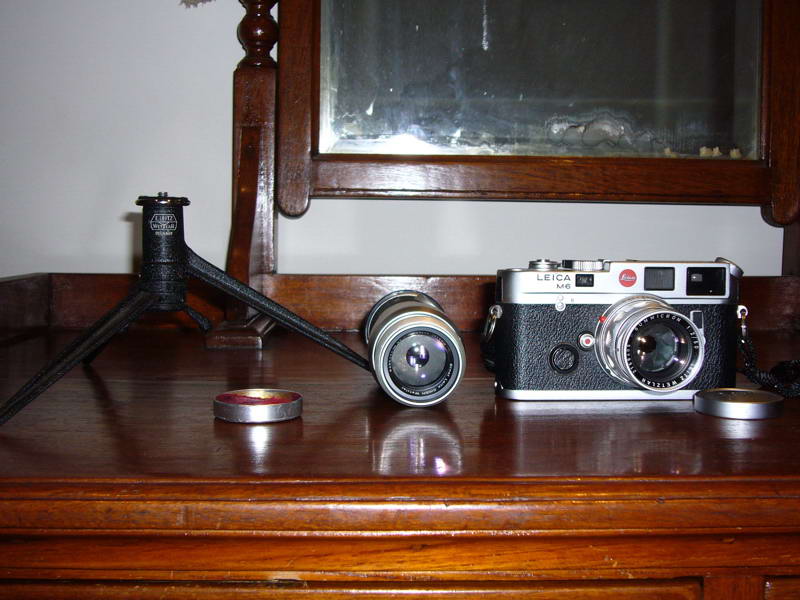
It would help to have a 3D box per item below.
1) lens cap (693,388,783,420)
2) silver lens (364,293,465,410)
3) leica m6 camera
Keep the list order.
[{"bbox_3d":[0.179,0.054,0.514,0.045,0.009,0.045,0,4,0],"label":"lens cap"},{"bbox_3d":[0.008,0.027,0.574,0.055,0.055,0.140,0,4,-3],"label":"silver lens"},{"bbox_3d":[0.126,0.018,0.541,0.141,0.079,0.081,0,4,-1],"label":"leica m6 camera"}]

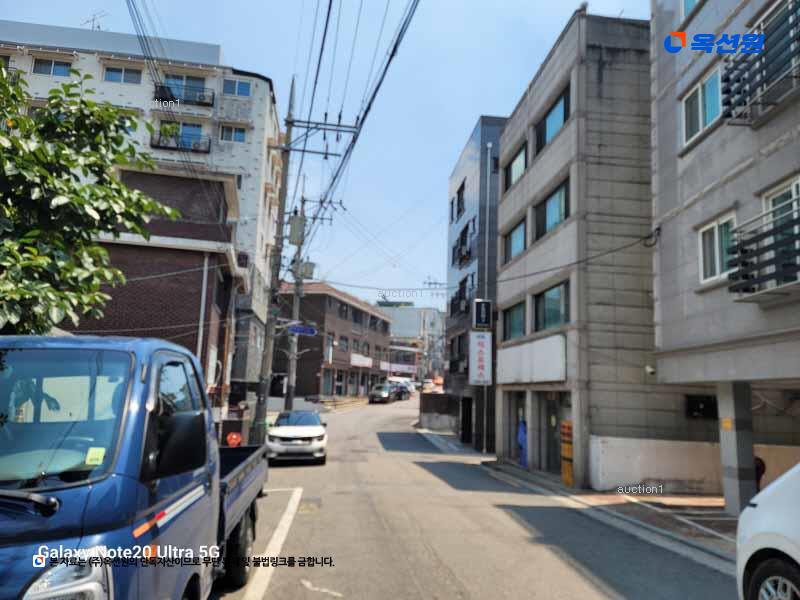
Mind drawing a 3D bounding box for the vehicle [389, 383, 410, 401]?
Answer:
[{"bbox_3d":[0.020,9.003,56.792,1.850,1.680,4.600,1,-9,10],"label":"vehicle"}]

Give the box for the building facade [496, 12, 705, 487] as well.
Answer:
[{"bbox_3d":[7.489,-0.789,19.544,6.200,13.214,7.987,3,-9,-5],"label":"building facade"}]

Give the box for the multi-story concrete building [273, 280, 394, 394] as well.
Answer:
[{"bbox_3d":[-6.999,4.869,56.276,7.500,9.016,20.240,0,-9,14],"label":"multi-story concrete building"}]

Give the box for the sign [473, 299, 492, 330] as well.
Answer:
[{"bbox_3d":[3.156,0.562,22.106,0.760,1.170,0.250,3,-9,-5],"label":"sign"}]

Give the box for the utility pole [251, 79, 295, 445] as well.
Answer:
[{"bbox_3d":[-4.194,-1.478,19.653,0.360,13.160,0.360,4,-9,-5],"label":"utility pole"}]

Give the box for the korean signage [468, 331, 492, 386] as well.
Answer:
[{"bbox_3d":[3.043,2.219,21.841,0.900,2.050,0.250,3,-9,-5],"label":"korean signage"}]

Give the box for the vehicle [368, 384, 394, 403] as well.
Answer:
[{"bbox_3d":[-1.569,8.420,51.610,1.830,1.600,4.500,1,-9,10],"label":"vehicle"}]

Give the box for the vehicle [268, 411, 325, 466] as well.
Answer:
[{"bbox_3d":[-3.302,4.500,19.263,1.800,1.580,4.300,3,-9,-6],"label":"vehicle"}]

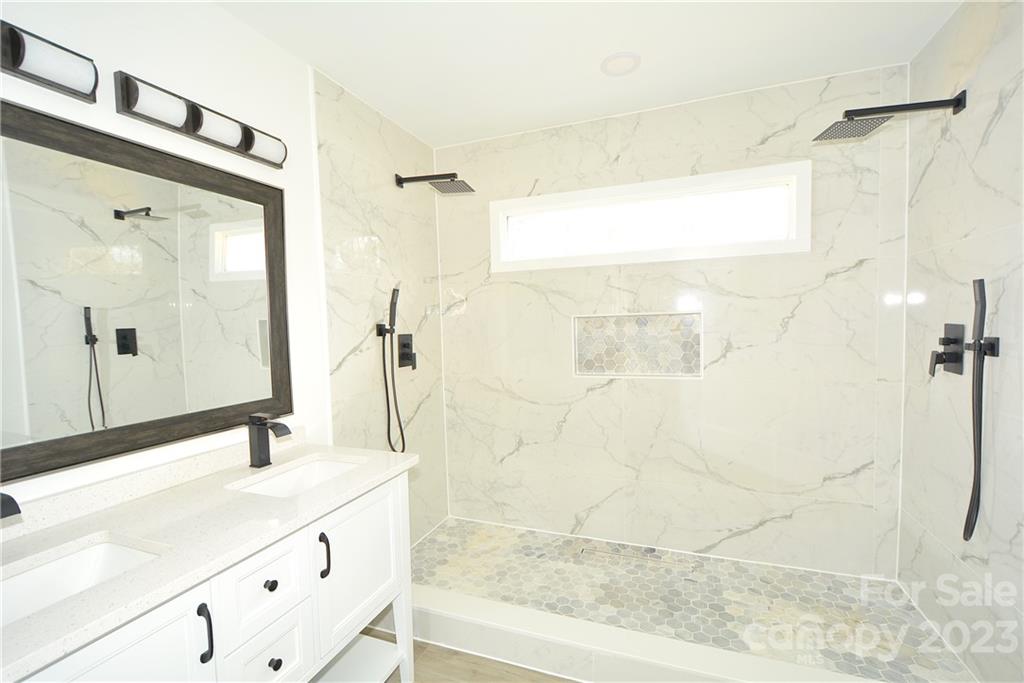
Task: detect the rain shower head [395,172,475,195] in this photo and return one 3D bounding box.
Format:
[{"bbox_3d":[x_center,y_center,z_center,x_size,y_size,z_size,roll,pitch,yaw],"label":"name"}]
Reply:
[{"bbox_3d":[-0.442,-0.903,2.398,0.432,0.107,0.200,-1,3,16],"label":"rain shower head"}]

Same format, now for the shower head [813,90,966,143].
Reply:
[{"bbox_3d":[1.515,-0.920,1.721,0.435,0.100,0.200,-1,3,17],"label":"shower head"}]

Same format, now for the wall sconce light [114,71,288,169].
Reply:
[{"bbox_3d":[-0.987,-0.715,1.433,0.070,0.110,0.540,0,3,20],"label":"wall sconce light"}]

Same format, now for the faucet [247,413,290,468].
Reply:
[{"bbox_3d":[-0.843,0.345,1.480,0.152,0.178,0.050,0,3,20],"label":"faucet"}]

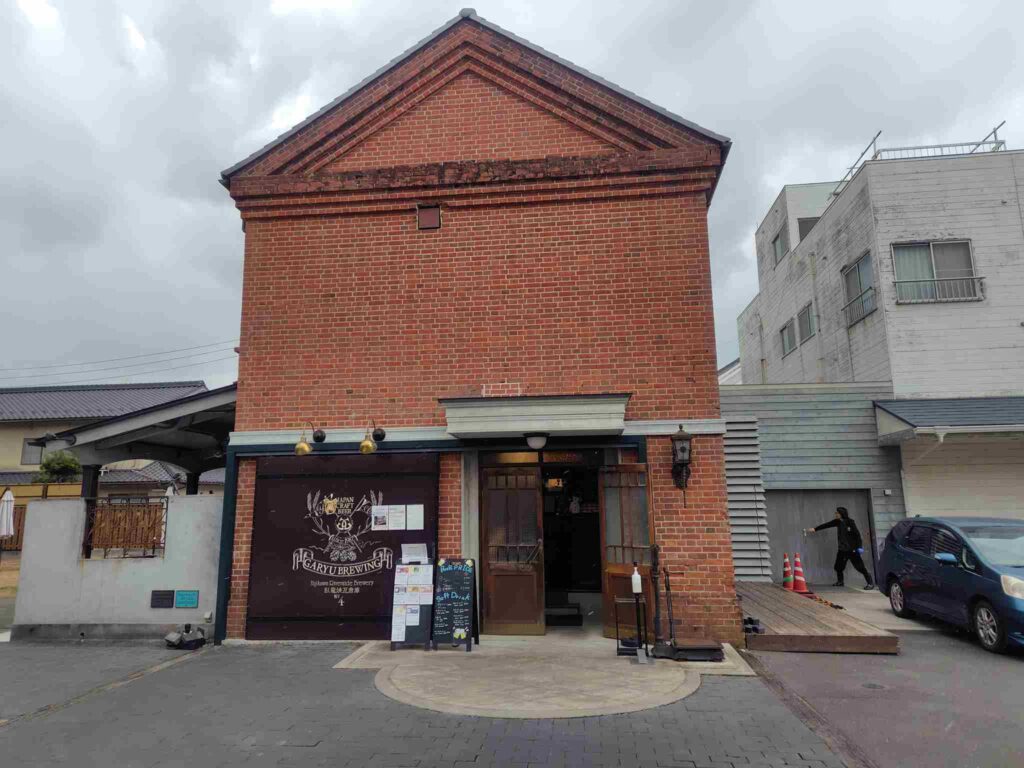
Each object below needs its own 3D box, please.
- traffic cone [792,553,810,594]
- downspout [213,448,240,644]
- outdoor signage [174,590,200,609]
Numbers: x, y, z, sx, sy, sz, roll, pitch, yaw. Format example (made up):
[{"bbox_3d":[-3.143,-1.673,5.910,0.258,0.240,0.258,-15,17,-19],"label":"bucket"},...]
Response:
[{"bbox_3d":[5.310,3.492,12.563,0.340,0.700,0.340,-2,-10,6],"label":"traffic cone"},{"bbox_3d":[-3.545,1.987,8.458,0.110,2.340,0.110,-2,-10,6],"label":"downspout"},{"bbox_3d":[-3.957,2.632,8.300,0.295,0.210,0.020,-2,-10,6],"label":"outdoor signage"}]

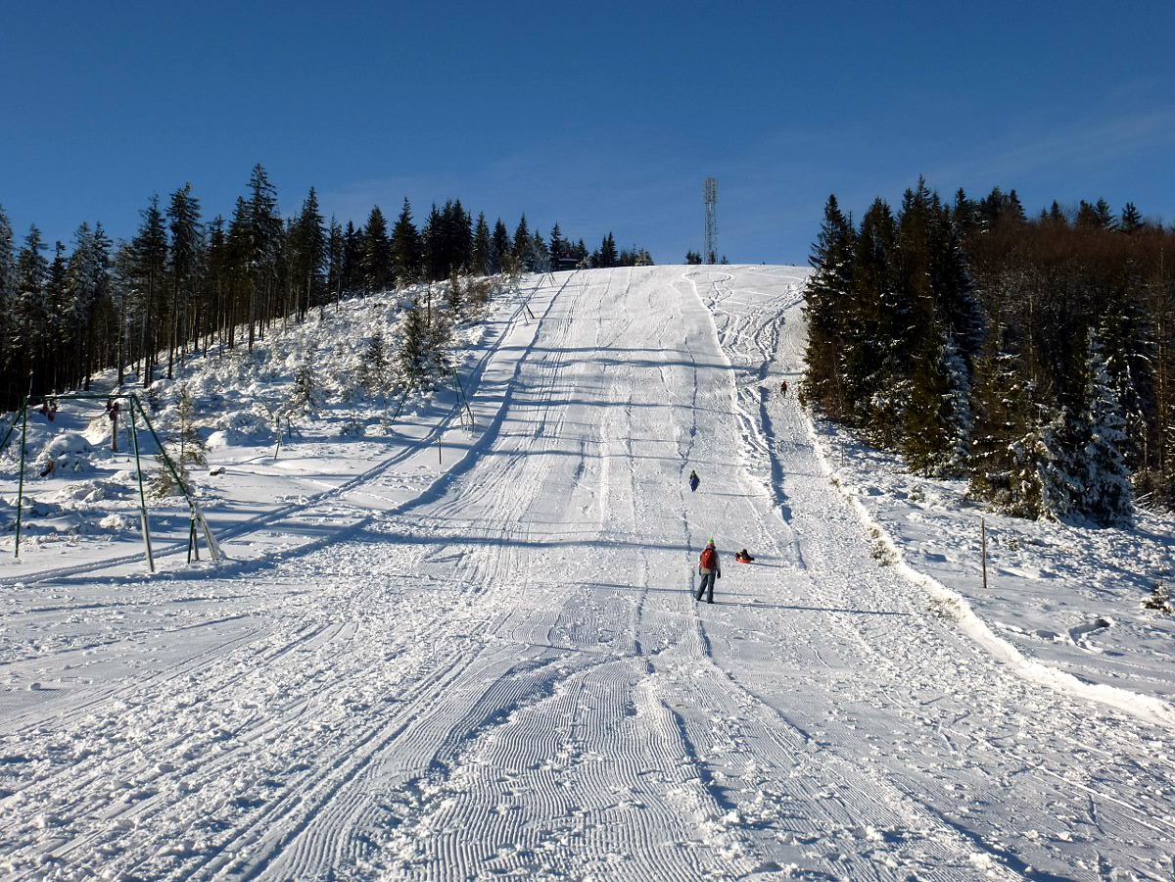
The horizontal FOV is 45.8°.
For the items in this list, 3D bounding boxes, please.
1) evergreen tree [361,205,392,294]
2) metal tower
[{"bbox_3d":[-39.368,-35.886,260.000,5.854,15.274,5.854,0,-7,0],"label":"evergreen tree"},{"bbox_3d":[33.995,-60.000,385.000,3.790,26.650,3.790,0,-7,0],"label":"metal tower"}]

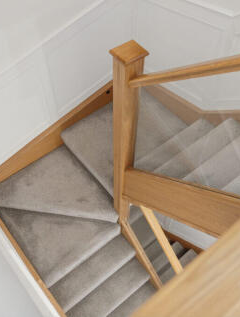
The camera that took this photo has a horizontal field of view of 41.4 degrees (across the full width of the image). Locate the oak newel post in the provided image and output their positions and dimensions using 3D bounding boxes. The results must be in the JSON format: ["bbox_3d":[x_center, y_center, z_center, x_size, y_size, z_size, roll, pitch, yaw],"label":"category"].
[{"bbox_3d":[0.028,0.023,1.992,0.117,1.640,0.117,-33,62,-21],"label":"oak newel post"}]

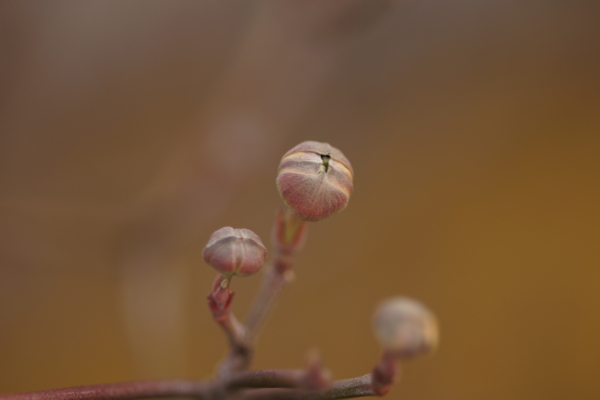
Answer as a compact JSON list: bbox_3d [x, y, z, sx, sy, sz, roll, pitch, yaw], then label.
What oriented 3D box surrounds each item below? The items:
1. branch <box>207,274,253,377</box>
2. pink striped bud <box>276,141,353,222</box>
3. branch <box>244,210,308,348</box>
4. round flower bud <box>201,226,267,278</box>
[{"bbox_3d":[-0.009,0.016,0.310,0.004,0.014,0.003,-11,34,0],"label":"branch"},{"bbox_3d":[0.002,-0.002,0.305,0.009,0.009,0.009,9,42,-8],"label":"pink striped bud"},{"bbox_3d":[-0.003,0.010,0.313,0.004,0.018,0.003,16,19,0],"label":"branch"},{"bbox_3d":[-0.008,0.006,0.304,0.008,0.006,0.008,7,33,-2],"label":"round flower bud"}]

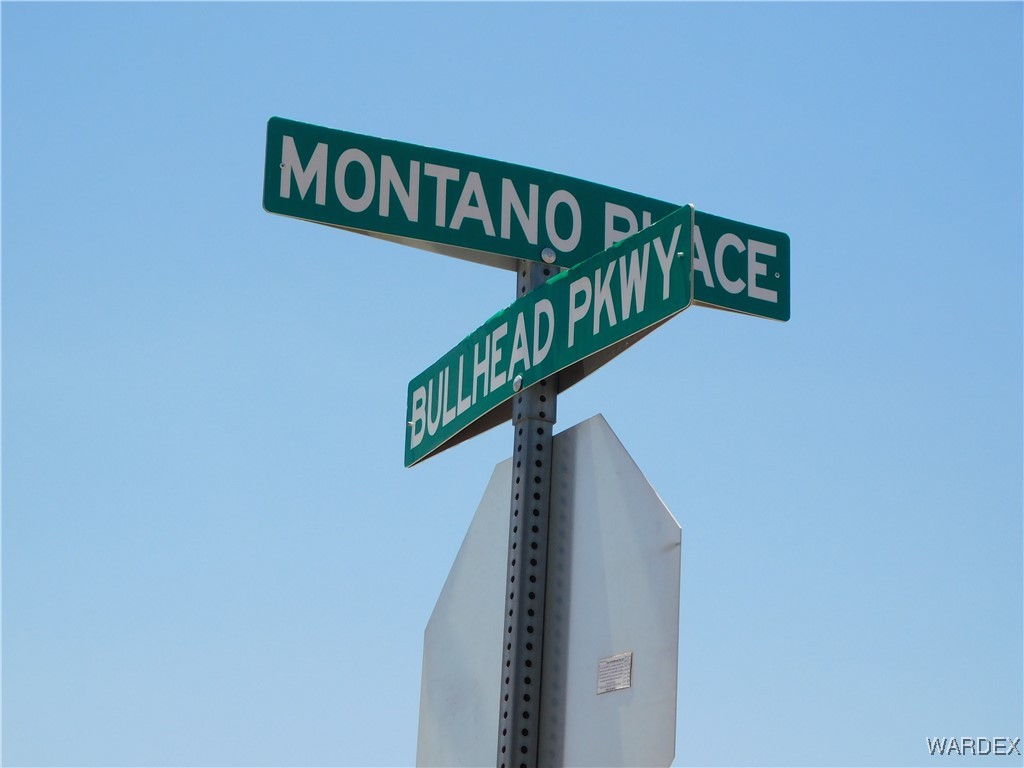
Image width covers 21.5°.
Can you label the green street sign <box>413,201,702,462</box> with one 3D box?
[{"bbox_3d":[0.036,-0.055,4.104,0.055,0.152,0.918,12,-21,-25],"label":"green street sign"}]

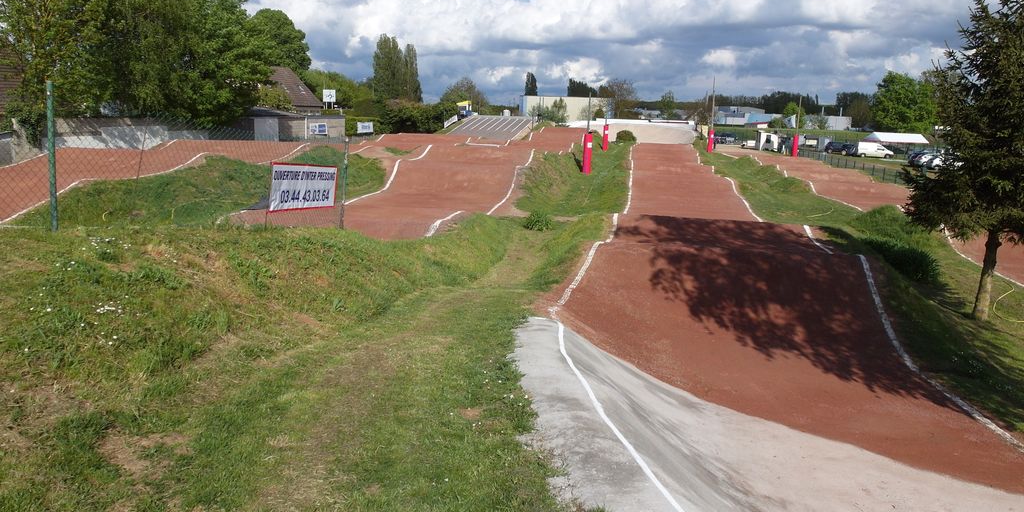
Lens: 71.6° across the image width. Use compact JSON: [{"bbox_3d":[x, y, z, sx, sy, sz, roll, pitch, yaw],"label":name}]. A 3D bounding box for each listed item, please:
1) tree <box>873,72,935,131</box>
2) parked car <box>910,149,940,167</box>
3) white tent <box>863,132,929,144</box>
[{"bbox_3d":[88.901,-34.817,160.000,14.000,14.200,13.000,8,13,29],"label":"tree"},{"bbox_3d":[41.682,-9.730,70.347,4.100,1.480,1.720,3,12,2],"label":"parked car"},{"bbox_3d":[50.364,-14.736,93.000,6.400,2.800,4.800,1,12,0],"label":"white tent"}]

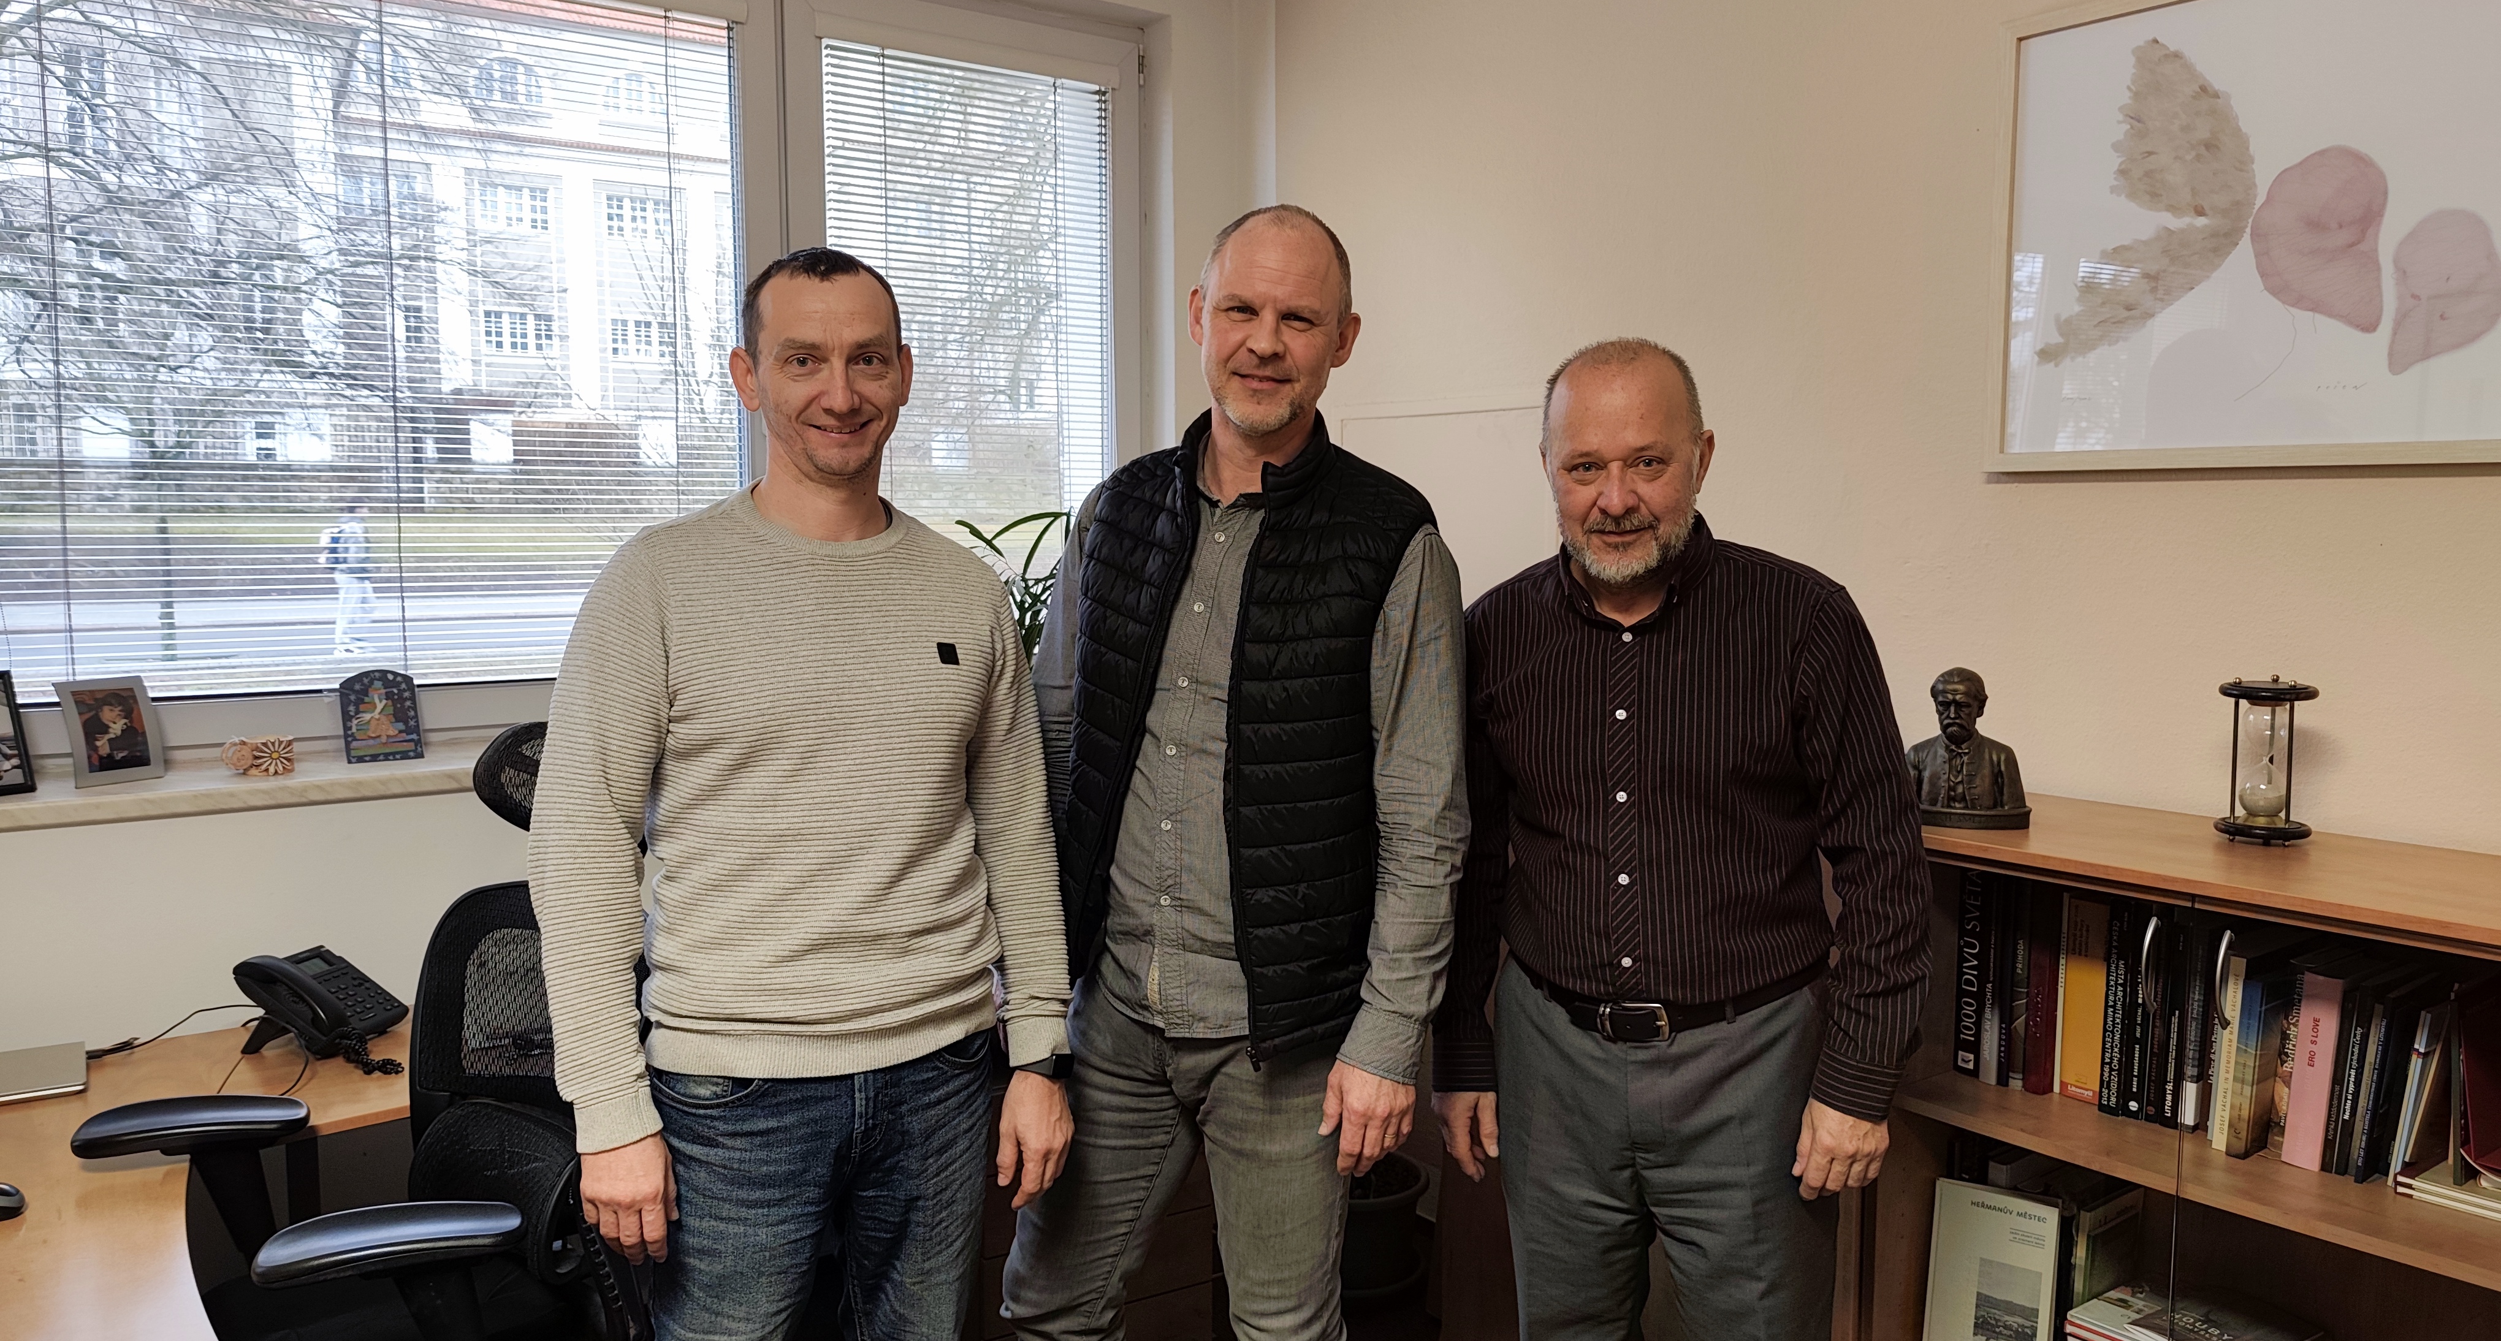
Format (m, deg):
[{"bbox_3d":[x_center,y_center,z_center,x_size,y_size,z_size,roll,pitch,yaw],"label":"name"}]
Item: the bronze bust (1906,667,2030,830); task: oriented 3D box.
[{"bbox_3d":[0.940,0.097,2.186,0.170,0.207,0.105,2,5,25],"label":"bronze bust"}]

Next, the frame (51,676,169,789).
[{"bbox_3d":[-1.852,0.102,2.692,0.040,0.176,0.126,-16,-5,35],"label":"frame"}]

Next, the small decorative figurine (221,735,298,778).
[{"bbox_3d":[-1.657,0.141,2.778,0.106,0.062,0.050,-4,6,-36],"label":"small decorative figurine"}]

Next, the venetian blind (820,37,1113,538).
[{"bbox_3d":[-0.615,-0.710,3.754,0.705,1.283,0.030,-4,6,-36],"label":"venetian blind"}]

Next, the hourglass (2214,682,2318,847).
[{"bbox_3d":[1.248,0.111,2.038,0.105,0.205,0.105,3,6,31],"label":"hourglass"}]

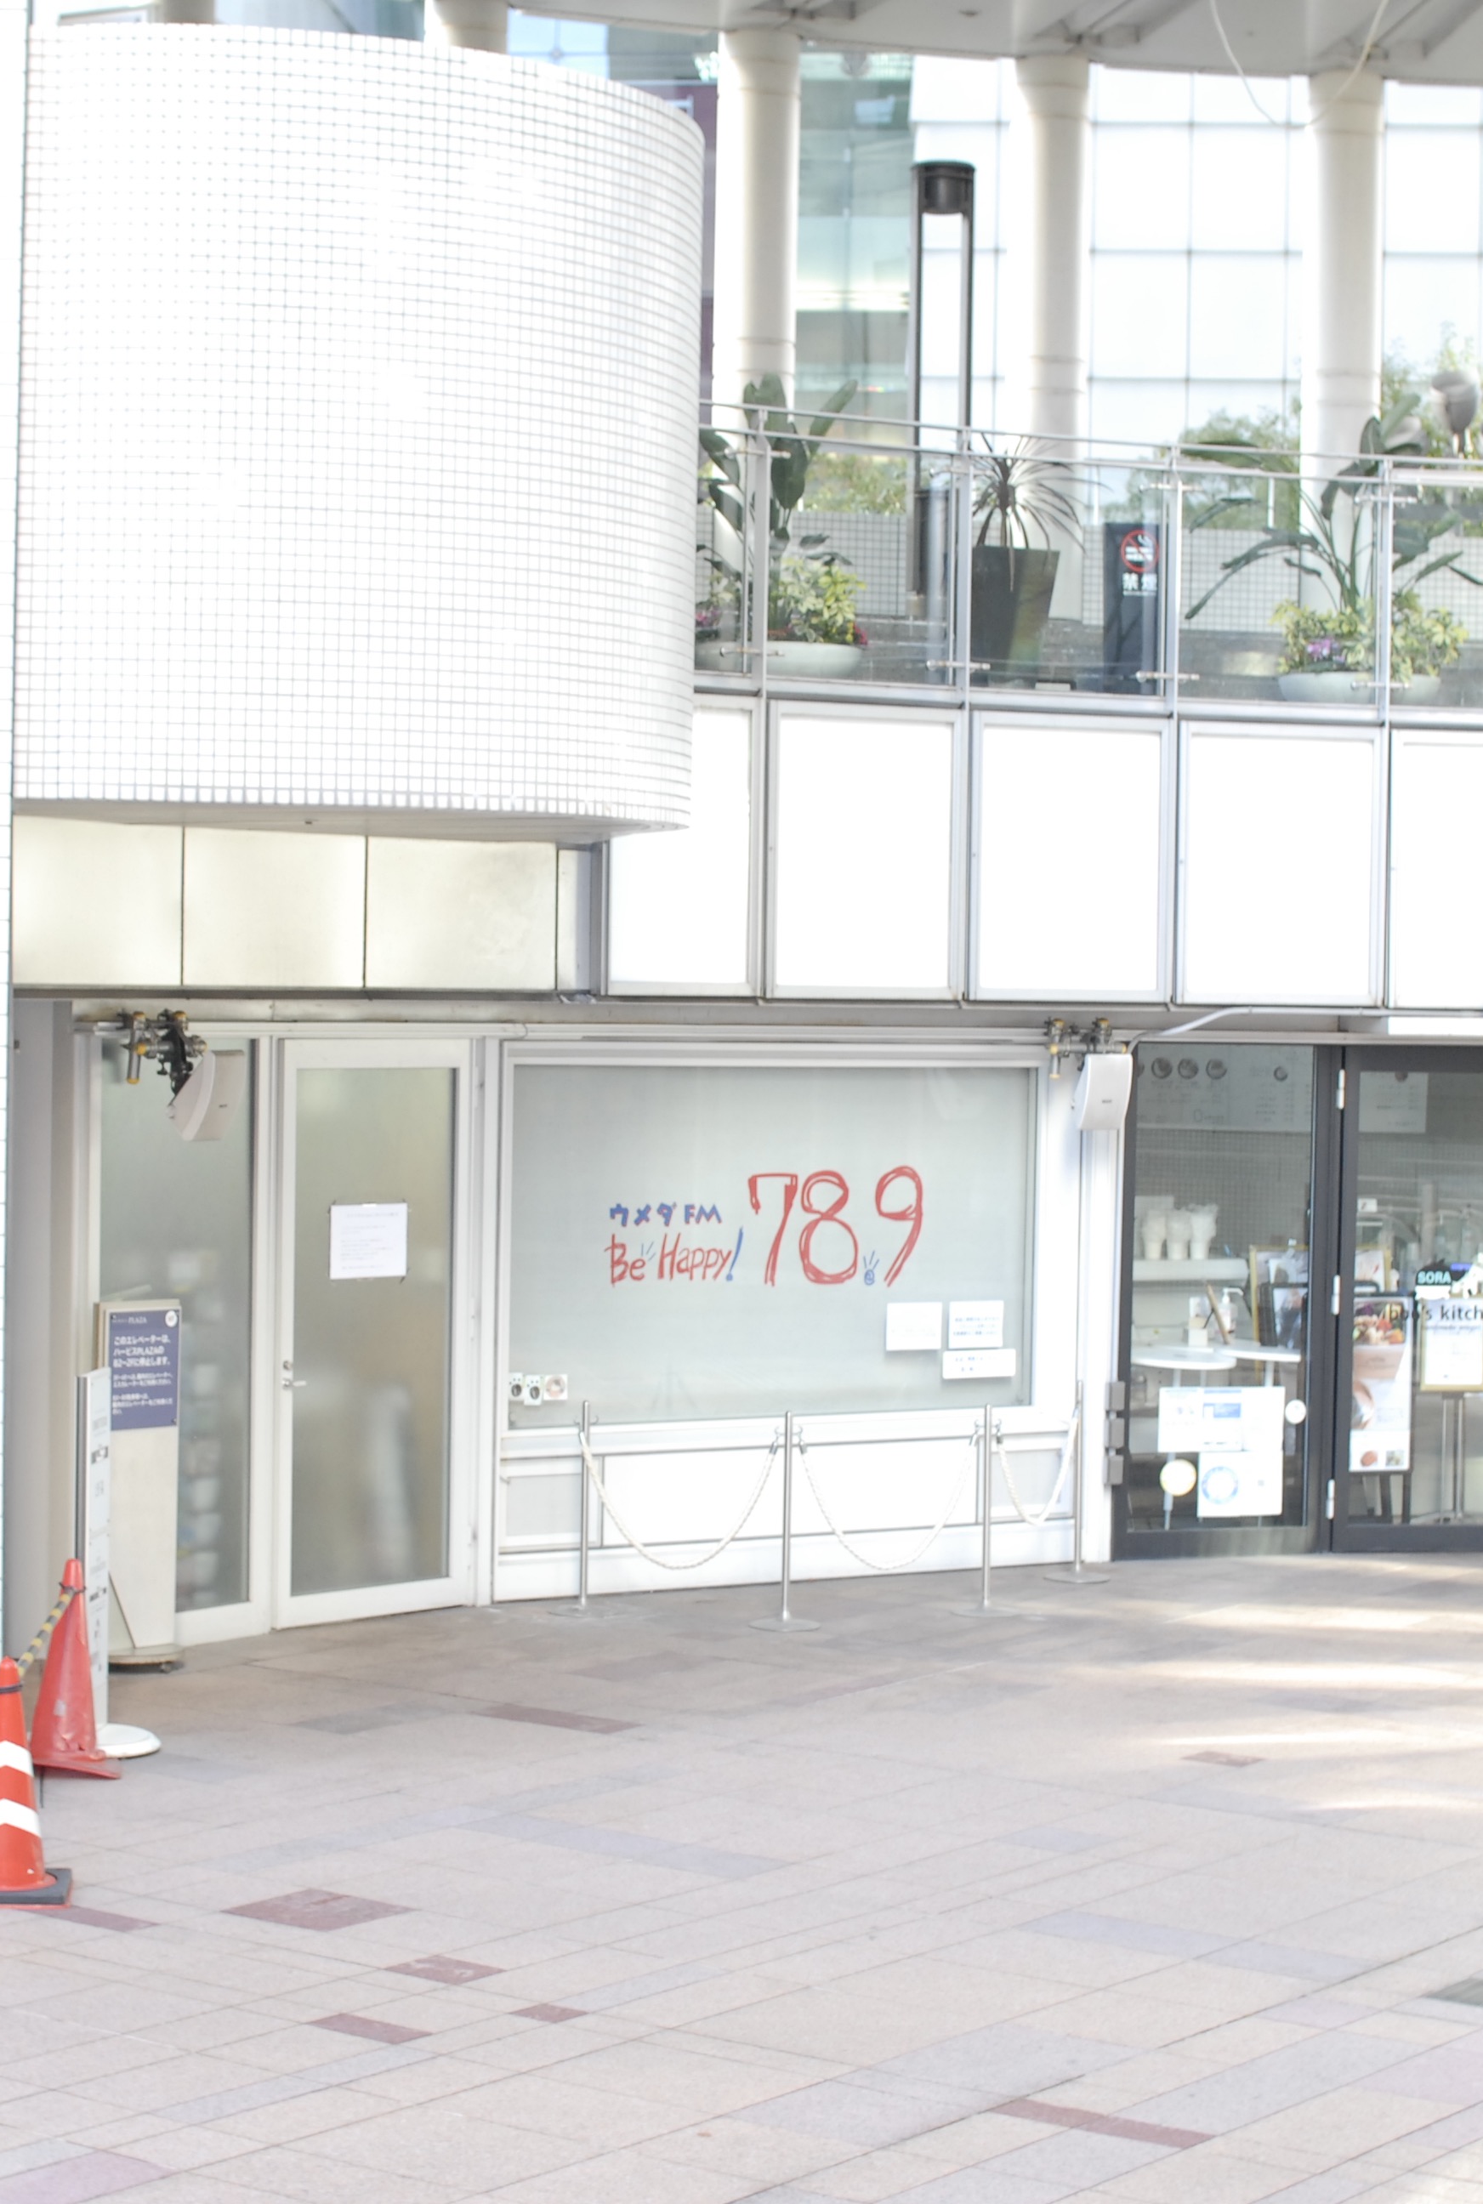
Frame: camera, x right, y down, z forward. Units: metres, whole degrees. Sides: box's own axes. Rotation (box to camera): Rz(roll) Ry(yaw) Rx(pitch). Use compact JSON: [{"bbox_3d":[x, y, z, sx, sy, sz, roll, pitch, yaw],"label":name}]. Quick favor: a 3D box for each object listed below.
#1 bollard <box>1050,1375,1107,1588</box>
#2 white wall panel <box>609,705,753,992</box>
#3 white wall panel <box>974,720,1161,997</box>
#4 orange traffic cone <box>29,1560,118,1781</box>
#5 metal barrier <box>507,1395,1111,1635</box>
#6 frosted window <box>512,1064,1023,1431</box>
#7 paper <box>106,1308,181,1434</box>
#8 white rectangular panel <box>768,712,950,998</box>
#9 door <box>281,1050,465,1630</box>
[{"bbox_3d":[1.487,1.669,18.112,0.270,0.860,0.270,1,2,0],"label":"bollard"},{"bbox_3d":[-0.242,-1.029,16.757,0.728,1.179,0.070,0,2,-34],"label":"white wall panel"},{"bbox_3d":[1.441,-1.067,18.211,0.875,1.189,0.060,0,2,-25],"label":"white wall panel"},{"bbox_3d":[-2.222,1.848,13.605,0.370,0.690,0.370,0,2,-20],"label":"orange traffic cone"},{"bbox_3d":[0.565,1.682,17.295,2.660,0.860,0.922,0,2,-26],"label":"metal barrier"},{"bbox_3d":[0.172,0.617,17.795,2.586,1.530,0.080,0,2,-28],"label":"frosted window"},{"bbox_3d":[-2.266,1.016,15.643,0.303,0.448,0.010,-1,3,-42],"label":"paper"},{"bbox_3d":[0.524,-1.051,17.703,0.883,1.186,0.060,0,2,-33],"label":"white rectangular panel"},{"bbox_3d":[-1.506,0.936,16.908,0.913,2.366,0.060,-1,3,-45],"label":"door"}]

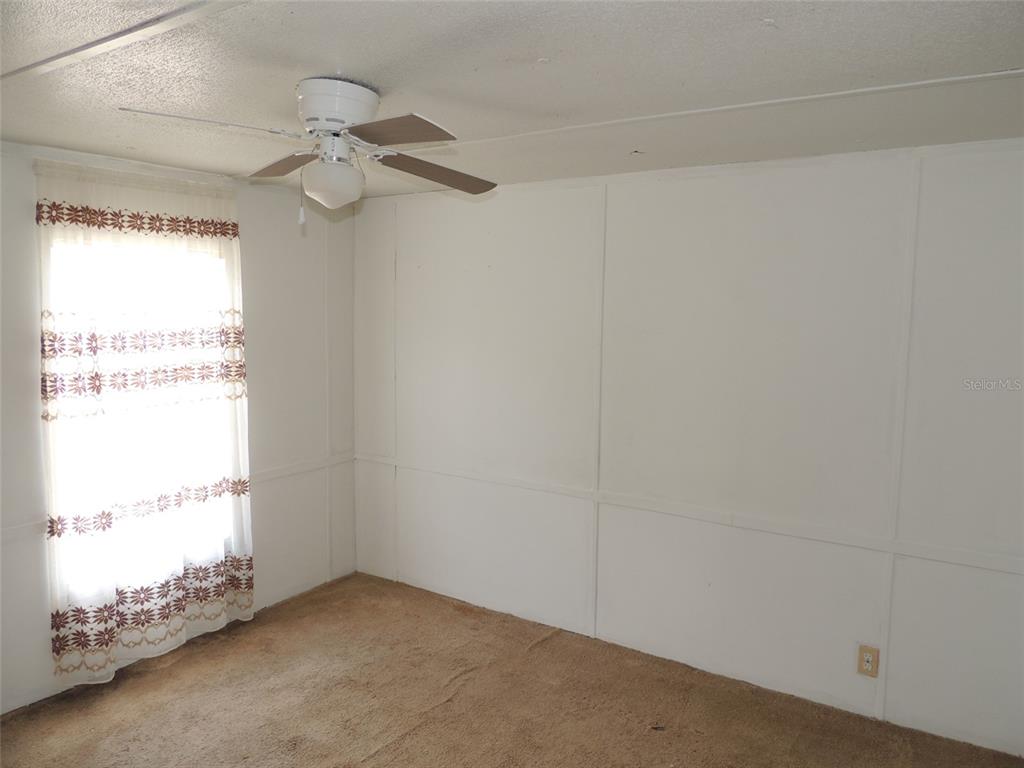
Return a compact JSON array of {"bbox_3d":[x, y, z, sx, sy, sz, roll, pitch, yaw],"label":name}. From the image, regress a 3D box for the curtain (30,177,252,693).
[{"bbox_3d":[-1.515,0.154,3.044,0.093,2.030,0.907,5,7,32],"label":"curtain"}]

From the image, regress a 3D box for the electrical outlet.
[{"bbox_3d":[1.364,1.061,2.712,0.070,0.115,0.010,5,7,32],"label":"electrical outlet"}]

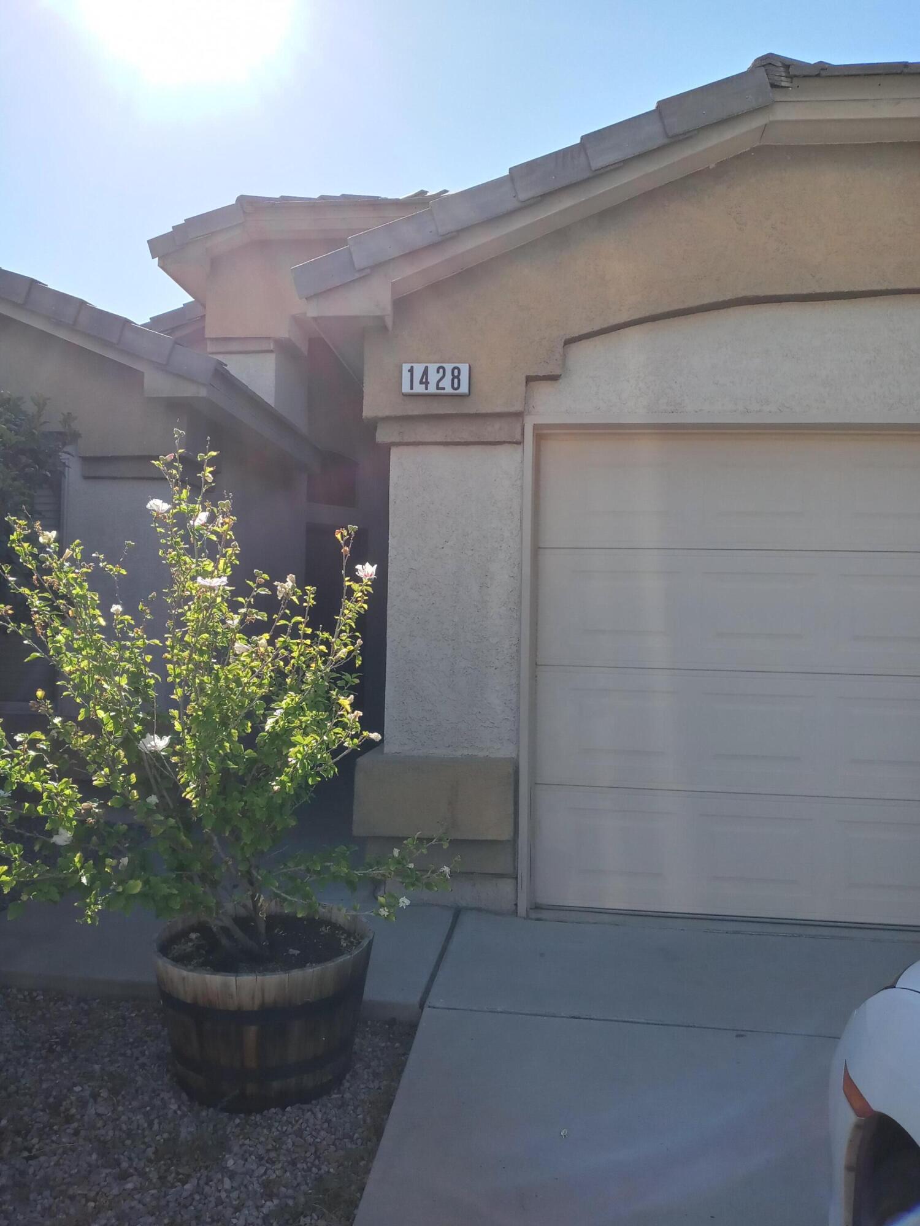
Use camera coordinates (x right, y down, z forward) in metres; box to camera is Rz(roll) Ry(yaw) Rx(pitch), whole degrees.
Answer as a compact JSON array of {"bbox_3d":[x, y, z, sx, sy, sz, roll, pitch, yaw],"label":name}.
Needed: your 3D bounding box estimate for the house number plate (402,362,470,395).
[{"bbox_3d":[-0.100,-0.998,4.246,0.286,0.126,0.050,1,0,6],"label":"house number plate"}]

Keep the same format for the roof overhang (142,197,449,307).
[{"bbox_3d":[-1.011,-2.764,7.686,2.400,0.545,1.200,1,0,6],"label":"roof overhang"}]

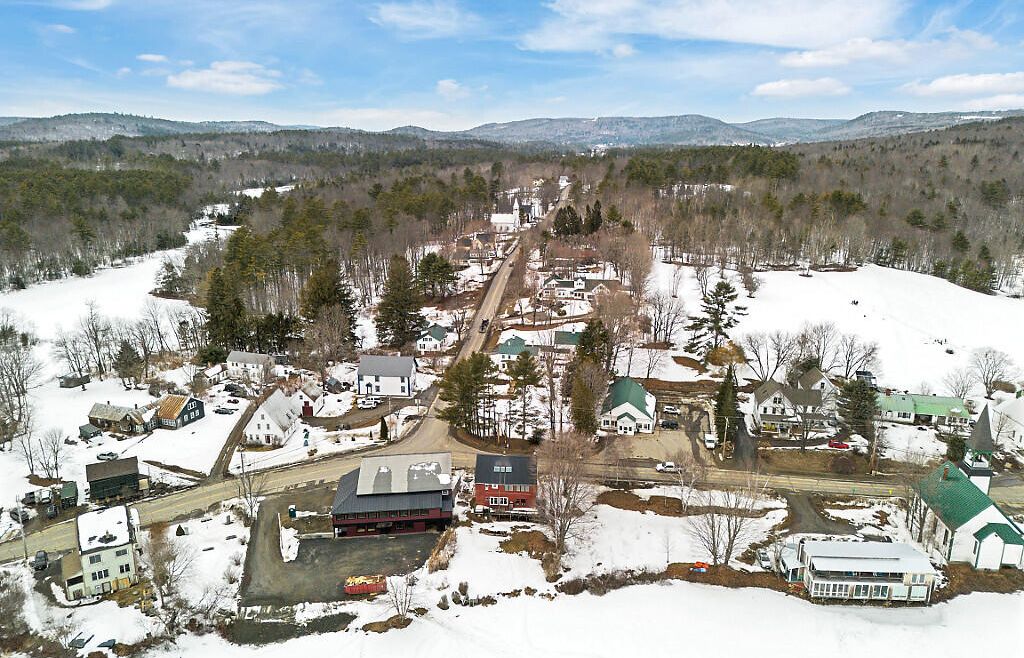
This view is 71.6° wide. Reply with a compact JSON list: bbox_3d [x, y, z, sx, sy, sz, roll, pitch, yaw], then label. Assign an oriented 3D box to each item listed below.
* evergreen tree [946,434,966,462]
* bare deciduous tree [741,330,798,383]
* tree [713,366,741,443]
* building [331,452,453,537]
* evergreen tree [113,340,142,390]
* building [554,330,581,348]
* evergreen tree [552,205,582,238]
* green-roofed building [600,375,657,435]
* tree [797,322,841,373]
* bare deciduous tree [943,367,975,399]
[{"bbox_3d":[100.703,27.114,160.322,4.100,7.040,4.100,10,17,33],"label":"evergreen tree"},{"bbox_3d":[75.390,8.570,207.870,16.980,17.390,16.130,0,14,0],"label":"bare deciduous tree"},{"bbox_3d":[50.872,17.838,167.608,6.200,19.330,6.200,0,15,0],"label":"tree"},{"bbox_3d":[-23.000,30.660,138.660,22.000,12.000,15.200,-2,15,-6],"label":"building"},{"bbox_3d":[-111.801,10.269,206.985,8.800,14.963,8.600,0,15,0],"label":"evergreen tree"},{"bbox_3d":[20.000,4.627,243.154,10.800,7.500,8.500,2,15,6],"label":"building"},{"bbox_3d":[37.170,-72.700,476.080,19.000,20.010,15.000,0,15,0],"label":"evergreen tree"},{"bbox_3d":[30.570,19.830,184.120,13.440,7.620,21.590,3,15,12],"label":"green-roofed building"},{"bbox_3d":[87.680,6.550,203.580,12.590,17.960,12.590,0,15,0],"label":"tree"},{"bbox_3d":[120.440,15.020,191.780,8.630,9.710,8.630,0,15,0],"label":"bare deciduous tree"}]

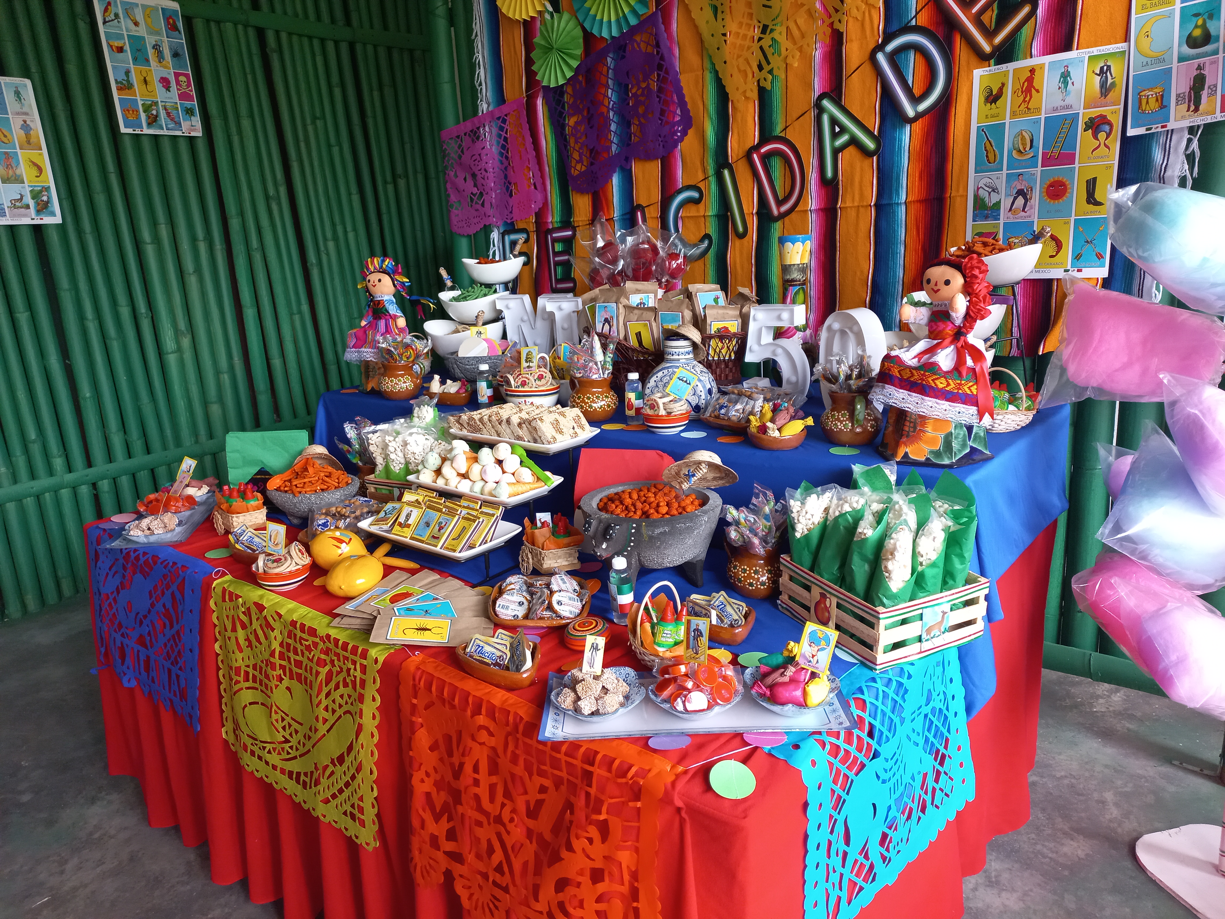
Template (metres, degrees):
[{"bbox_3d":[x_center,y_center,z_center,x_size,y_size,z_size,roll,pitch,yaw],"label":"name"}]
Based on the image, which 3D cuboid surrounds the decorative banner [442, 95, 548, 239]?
[{"bbox_3d":[-0.417,-0.974,2.969,0.453,0.371,0.030,4,17,39],"label":"decorative banner"}]

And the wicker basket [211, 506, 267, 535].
[{"bbox_3d":[-0.895,0.144,2.137,0.088,0.055,0.085,8,19,40],"label":"wicker basket"}]

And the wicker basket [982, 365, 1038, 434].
[{"bbox_3d":[0.770,-0.124,1.754,0.115,0.124,0.128,-14,20,-33],"label":"wicker basket"}]

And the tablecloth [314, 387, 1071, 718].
[{"bbox_3d":[-0.075,0.098,2.200,2.050,0.430,1.040,8,19,40],"label":"tablecloth"}]

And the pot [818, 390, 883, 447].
[{"bbox_3d":[0.464,-0.085,1.721,0.122,0.097,0.130,0,15,15],"label":"pot"}]

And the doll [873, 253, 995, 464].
[{"bbox_3d":[0.576,-0.186,1.586,0.130,0.356,0.205,-17,21,-39],"label":"doll"}]

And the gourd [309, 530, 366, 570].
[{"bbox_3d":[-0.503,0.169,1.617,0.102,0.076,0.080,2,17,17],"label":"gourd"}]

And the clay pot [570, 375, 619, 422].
[{"bbox_3d":[-0.042,-0.138,2.003,0.109,0.093,0.115,-3,16,1],"label":"clay pot"}]

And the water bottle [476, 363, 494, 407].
[{"bbox_3d":[-0.338,-0.189,2.316,0.043,0.112,0.043,-2,14,6],"label":"water bottle"}]

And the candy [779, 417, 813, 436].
[{"bbox_3d":[0.352,-0.067,1.689,0.075,0.023,0.025,-20,22,-25],"label":"candy"}]

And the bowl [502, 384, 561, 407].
[{"bbox_3d":[-0.210,-0.161,2.265,0.145,0.065,0.145,-4,14,1],"label":"bowl"}]

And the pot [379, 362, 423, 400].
[{"bbox_3d":[-0.558,-0.209,2.340,0.118,0.092,0.106,-1,16,7],"label":"pot"}]

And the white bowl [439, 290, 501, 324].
[{"bbox_3d":[-0.444,-0.484,2.841,0.260,0.095,0.170,8,19,40],"label":"white bowl"}]

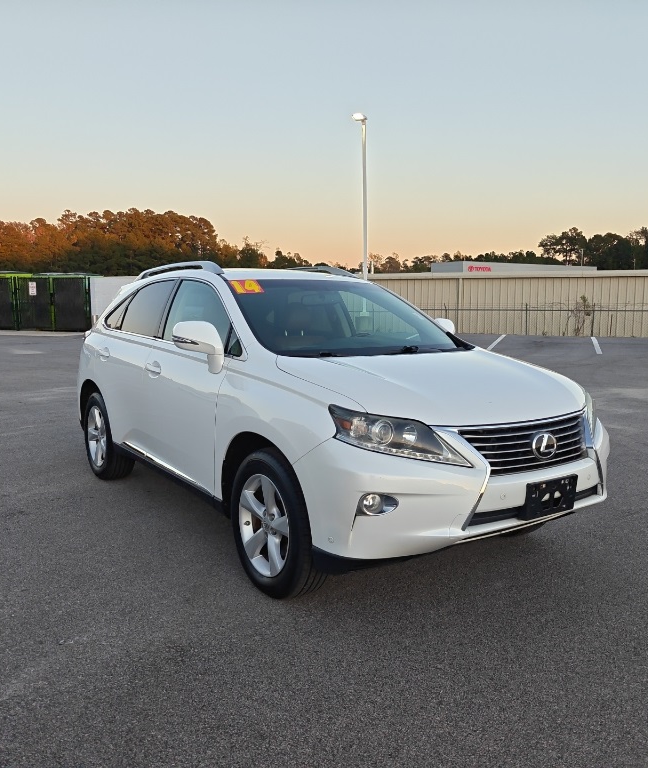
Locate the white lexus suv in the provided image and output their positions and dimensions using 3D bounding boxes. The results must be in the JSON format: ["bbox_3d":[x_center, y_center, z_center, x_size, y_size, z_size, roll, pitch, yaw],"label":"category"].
[{"bbox_3d":[-0.334,-0.010,4.840,1.920,1.690,4.770,-5,8,-34],"label":"white lexus suv"}]

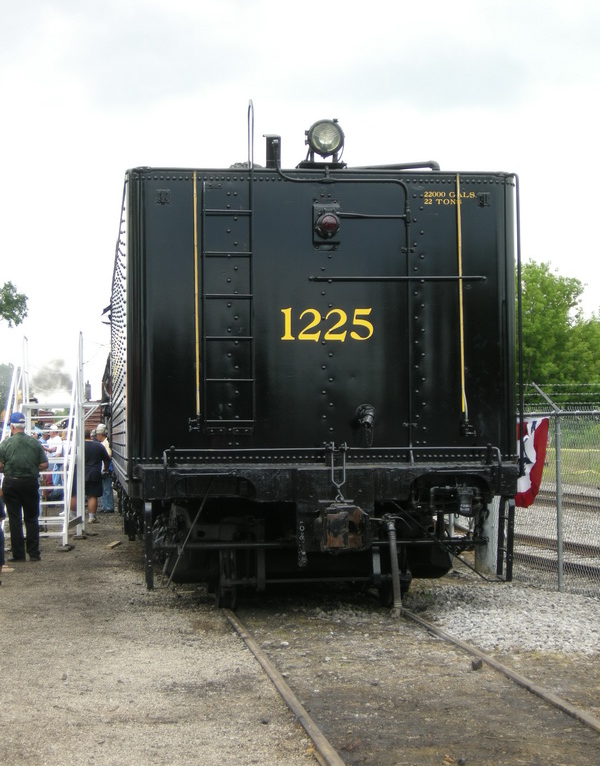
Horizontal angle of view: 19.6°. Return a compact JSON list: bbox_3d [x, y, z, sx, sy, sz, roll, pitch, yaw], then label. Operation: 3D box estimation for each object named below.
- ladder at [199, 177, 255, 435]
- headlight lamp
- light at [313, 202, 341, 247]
[{"bbox_3d":[-0.577,-0.618,13.994,0.420,2.080,0.090,0,-2,-7],"label":"ladder"},{"bbox_3d":[0.211,-1.989,14.176,0.300,0.315,0.270,0,-2,-7],"label":"headlight lamp"},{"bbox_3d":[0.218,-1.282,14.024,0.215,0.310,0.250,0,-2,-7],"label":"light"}]

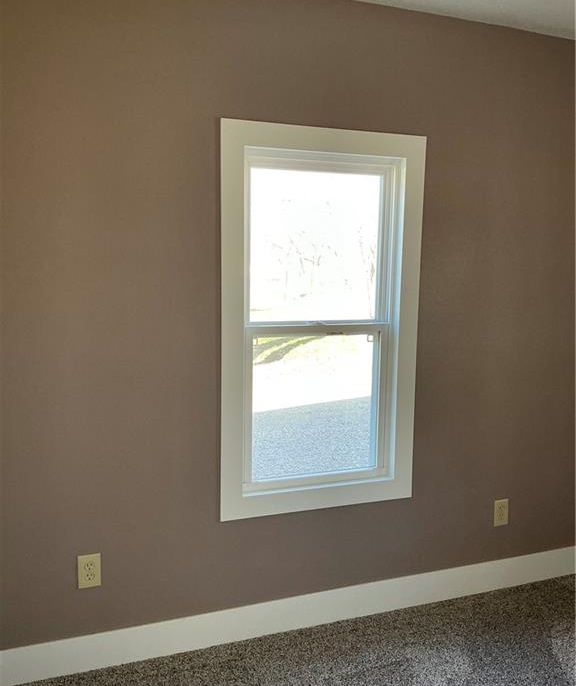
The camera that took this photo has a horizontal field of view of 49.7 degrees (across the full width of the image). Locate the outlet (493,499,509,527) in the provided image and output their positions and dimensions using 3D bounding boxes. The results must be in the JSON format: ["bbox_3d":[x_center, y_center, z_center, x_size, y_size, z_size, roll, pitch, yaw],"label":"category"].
[{"bbox_3d":[0.972,0.773,2.830,0.076,0.124,0.010,-2,8,-20],"label":"outlet"}]

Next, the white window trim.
[{"bbox_3d":[0.128,-0.073,2.454,0.829,1.479,0.105,-2,8,-20],"label":"white window trim"}]

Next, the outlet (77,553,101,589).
[{"bbox_3d":[-0.713,0.817,2.230,0.077,0.124,0.010,-2,8,-20],"label":"outlet"}]

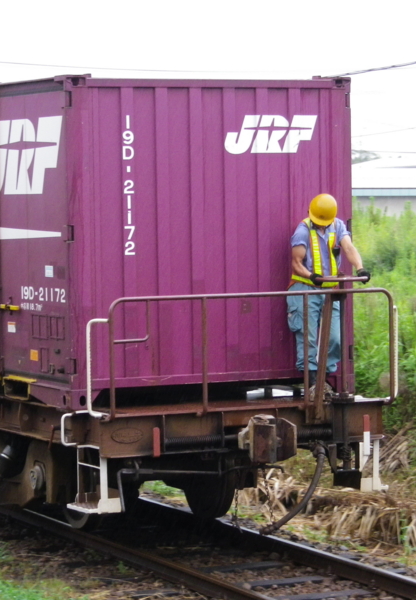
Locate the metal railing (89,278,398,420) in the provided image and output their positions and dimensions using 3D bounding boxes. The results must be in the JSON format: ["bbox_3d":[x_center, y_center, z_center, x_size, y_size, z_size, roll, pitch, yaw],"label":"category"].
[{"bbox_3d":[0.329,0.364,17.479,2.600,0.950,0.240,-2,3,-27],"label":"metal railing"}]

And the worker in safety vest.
[{"bbox_3d":[0.928,-0.014,18.051,0.600,1.570,0.500,-1,3,-17],"label":"worker in safety vest"}]

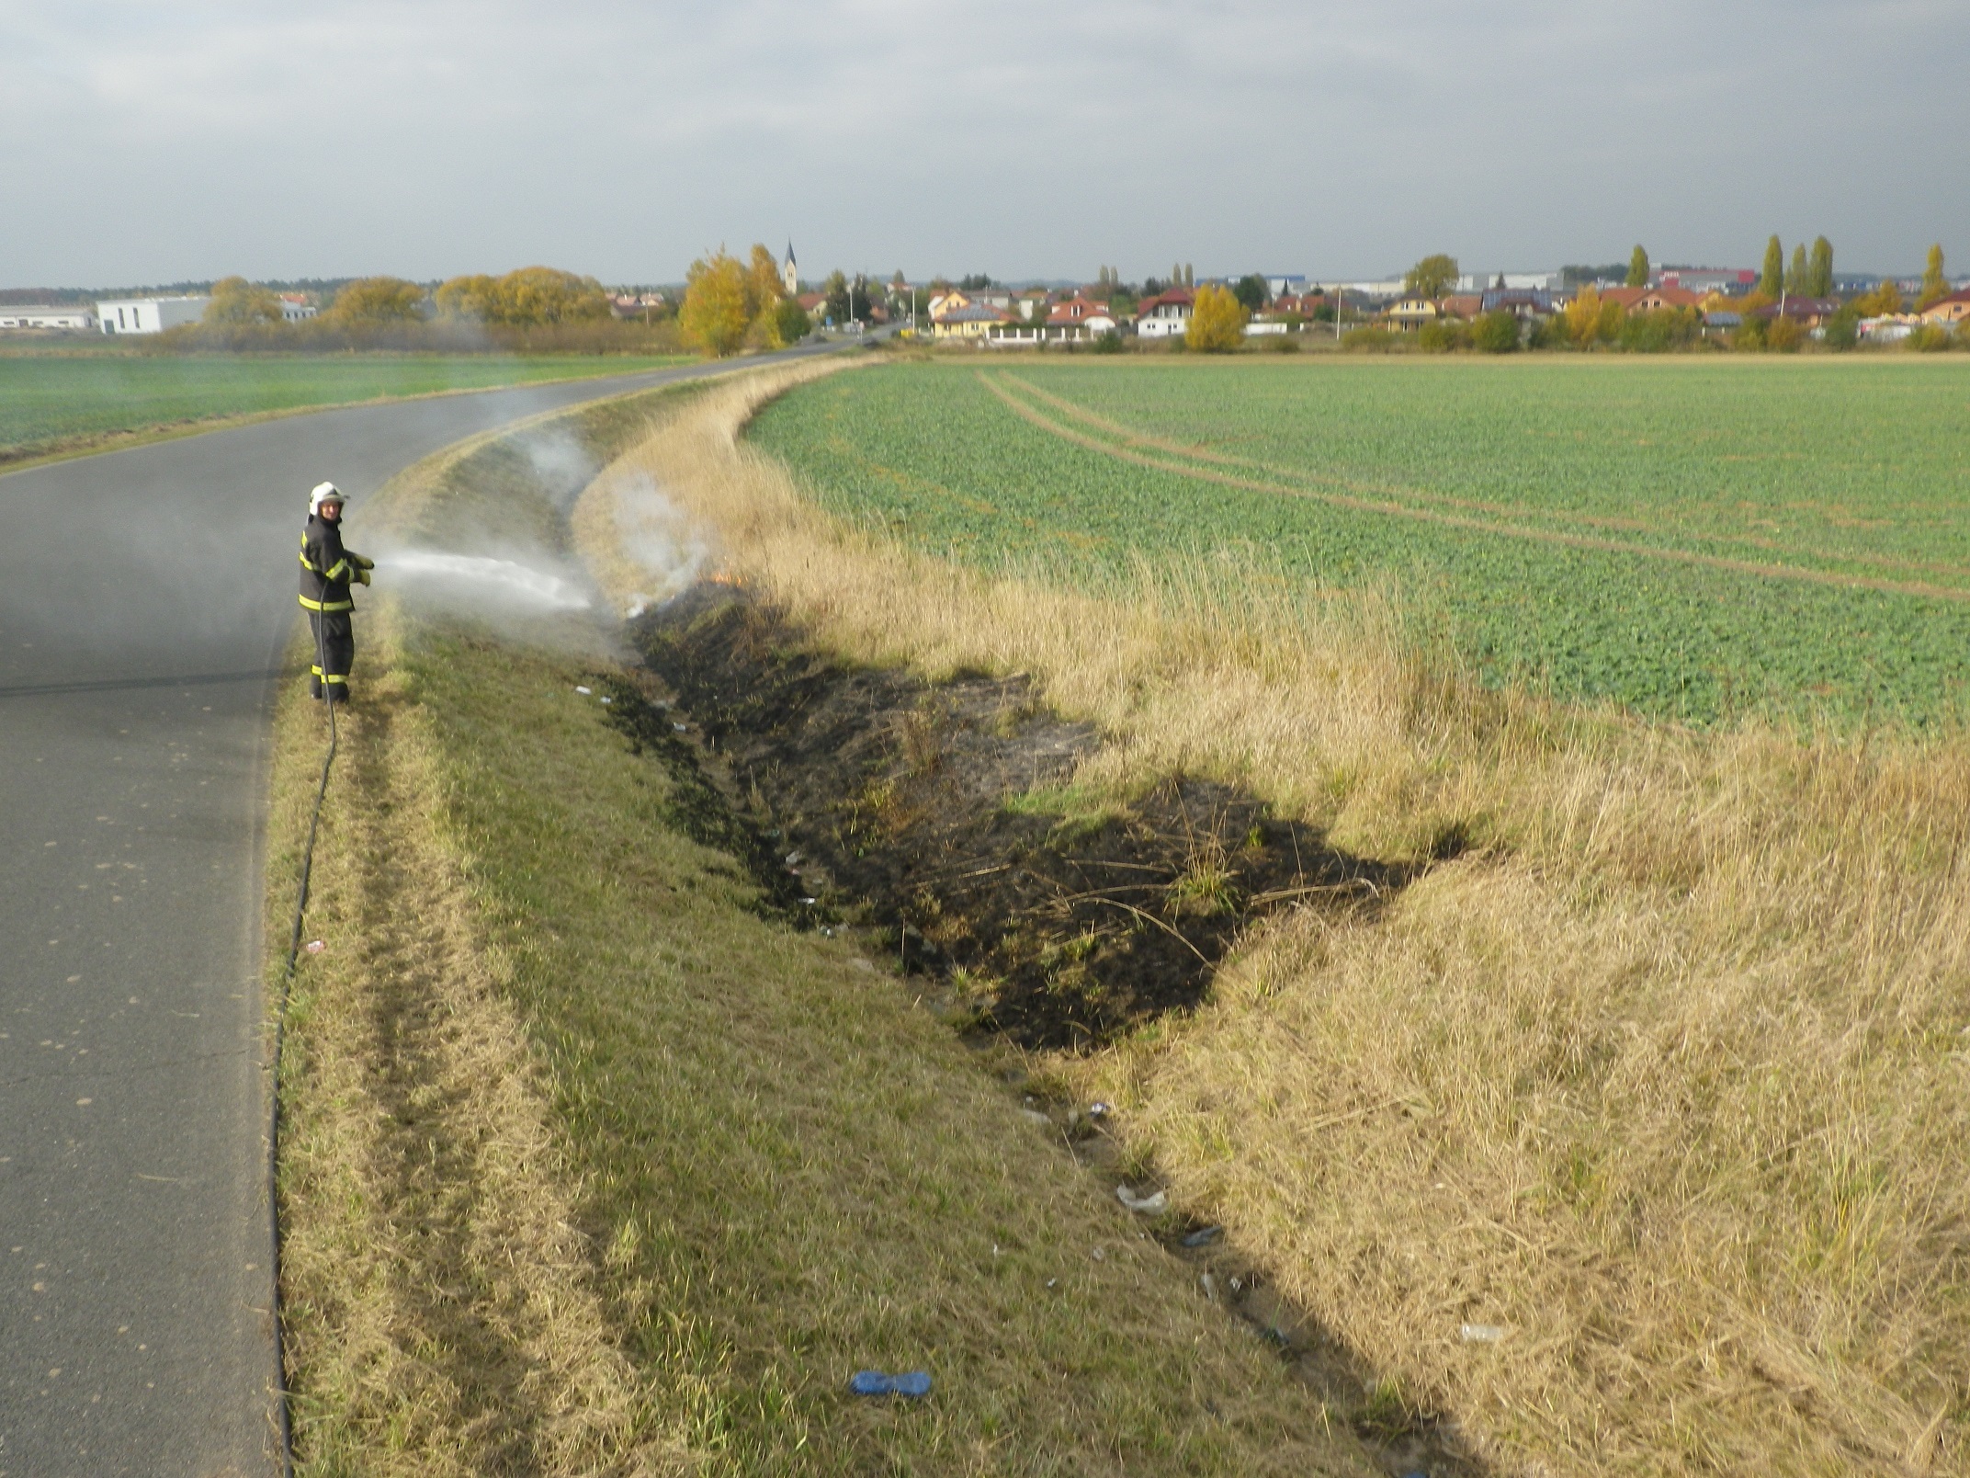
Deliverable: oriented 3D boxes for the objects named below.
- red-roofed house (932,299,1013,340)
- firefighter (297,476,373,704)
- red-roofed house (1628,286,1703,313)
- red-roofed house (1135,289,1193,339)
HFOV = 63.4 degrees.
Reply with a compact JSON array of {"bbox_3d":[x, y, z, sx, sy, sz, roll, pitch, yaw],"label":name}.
[{"bbox_3d":[-1.609,-67.226,256.375,14.000,5.800,10.500,1,16,2],"label":"red-roofed house"},{"bbox_3d":[-5.474,-1.244,13.415,0.640,1.850,0.560,-11,19,-34],"label":"firefighter"},{"bbox_3d":[109.640,-69.384,258.884,13.000,7.600,11.000,1,16,2],"label":"red-roofed house"},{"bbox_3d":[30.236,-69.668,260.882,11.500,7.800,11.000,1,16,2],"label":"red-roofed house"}]

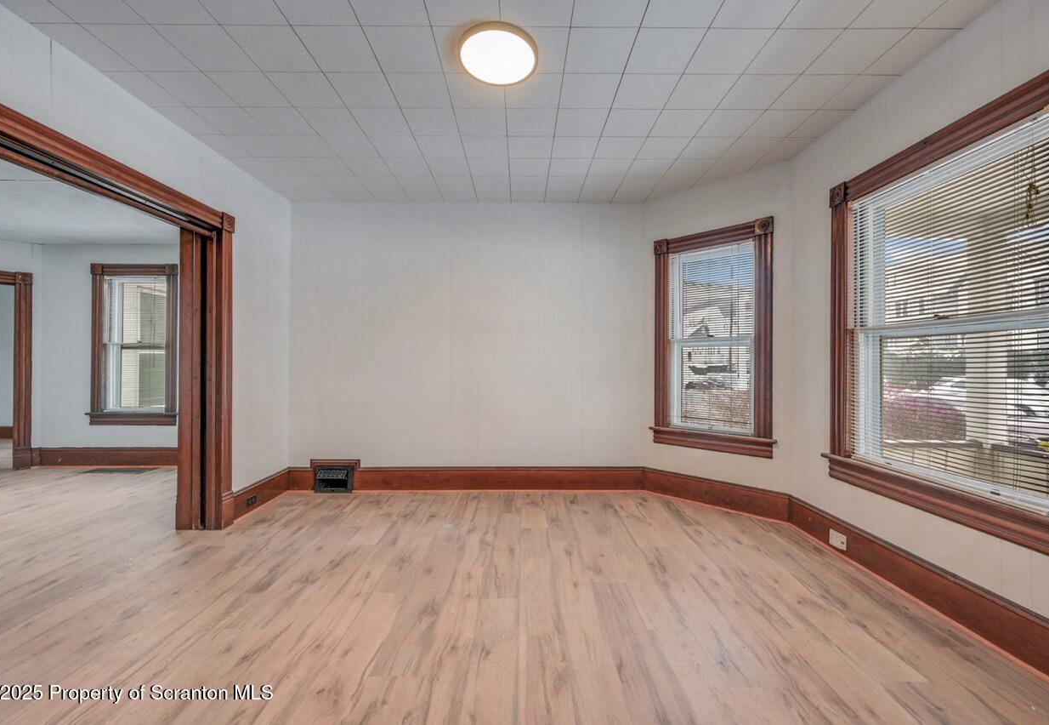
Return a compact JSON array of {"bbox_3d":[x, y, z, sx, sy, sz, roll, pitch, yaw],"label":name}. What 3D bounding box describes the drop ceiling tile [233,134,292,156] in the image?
[{"bbox_3d":[-1.791,-1.481,2.893,0.305,0.016,0.305,0,1,-1],"label":"drop ceiling tile"}]

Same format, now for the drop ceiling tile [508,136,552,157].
[{"bbox_3d":[0.041,-1.495,2.933,0.305,0.016,0.305,0,0,-1],"label":"drop ceiling tile"}]

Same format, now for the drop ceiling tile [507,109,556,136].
[{"bbox_3d":[0.043,-1.493,2.628,0.305,0.016,0.305,0,0,-1],"label":"drop ceiling tile"}]

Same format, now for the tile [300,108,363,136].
[{"bbox_3d":[-1.175,-1.477,2.591,0.305,0.018,0.302,0,0,-1],"label":"tile"}]

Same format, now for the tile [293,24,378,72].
[{"bbox_3d":[-0.866,-1.473,1.989,0.305,0.016,0.305,0,1,-1],"label":"tile"}]

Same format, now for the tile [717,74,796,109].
[{"bbox_3d":[1.266,-1.478,2.314,0.305,0.018,0.302,0,0,-1],"label":"tile"}]

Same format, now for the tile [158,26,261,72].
[{"bbox_3d":[-1.474,-1.474,1.984,0.305,0.020,0.305,0,0,-1],"label":"tile"}]

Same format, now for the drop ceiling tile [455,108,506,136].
[{"bbox_3d":[-0.261,-1.477,2.599,0.305,0.018,0.302,0,0,-1],"label":"drop ceiling tile"}]

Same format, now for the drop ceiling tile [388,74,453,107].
[{"bbox_3d":[-0.562,-1.475,2.297,0.305,0.015,0.303,0,0,0],"label":"drop ceiling tile"}]

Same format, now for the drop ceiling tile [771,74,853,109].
[{"bbox_3d":[1.571,-1.478,2.313,0.305,0.020,0.305,0,0,-1],"label":"drop ceiling tile"}]

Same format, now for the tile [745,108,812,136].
[{"bbox_3d":[1.569,-1.477,2.616,0.305,0.015,0.303,0,0,0],"label":"tile"}]

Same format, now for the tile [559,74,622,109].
[{"bbox_3d":[0.354,-1.491,2.326,0.305,0.016,0.305,0,0,-1],"label":"tile"}]

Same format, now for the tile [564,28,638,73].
[{"bbox_3d":[0.354,-1.474,2.003,0.305,0.015,0.303,0,0,0],"label":"tile"}]

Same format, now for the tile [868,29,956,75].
[{"bbox_3d":[1.833,-1.479,2.019,0.213,0.018,0.302,0,0,-1],"label":"tile"}]

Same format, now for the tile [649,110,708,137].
[{"bbox_3d":[0.959,-1.478,2.611,0.305,0.018,0.302,0,0,-1],"label":"tile"}]

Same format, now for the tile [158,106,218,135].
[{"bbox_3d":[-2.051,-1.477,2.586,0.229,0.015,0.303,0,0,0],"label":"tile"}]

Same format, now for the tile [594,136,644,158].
[{"bbox_3d":[0.651,-1.480,2.908,0.305,0.020,0.305,0,0,-1],"label":"tile"}]

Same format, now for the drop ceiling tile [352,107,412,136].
[{"bbox_3d":[-0.870,-1.478,2.593,0.305,0.020,0.305,0,0,-1],"label":"drop ceiling tile"}]

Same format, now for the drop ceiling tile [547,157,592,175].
[{"bbox_3d":[0.344,-1.482,3.207,0.305,0.020,0.305,0,0,-1],"label":"drop ceiling tile"}]

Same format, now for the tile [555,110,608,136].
[{"bbox_3d":[0.349,-1.478,2.605,0.305,0.018,0.302,0,0,-1],"label":"tile"}]

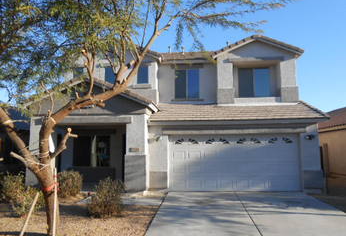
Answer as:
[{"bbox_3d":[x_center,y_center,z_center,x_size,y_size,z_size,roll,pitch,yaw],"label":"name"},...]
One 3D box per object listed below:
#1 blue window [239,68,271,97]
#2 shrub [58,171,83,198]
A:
[{"bbox_3d":[3.872,-1.652,12.423,1.462,1.459,0.100,-1,-6,4],"label":"blue window"},{"bbox_3d":[-3.632,2.331,9.171,0.840,0.900,0.820,-1,-6,4],"label":"shrub"}]

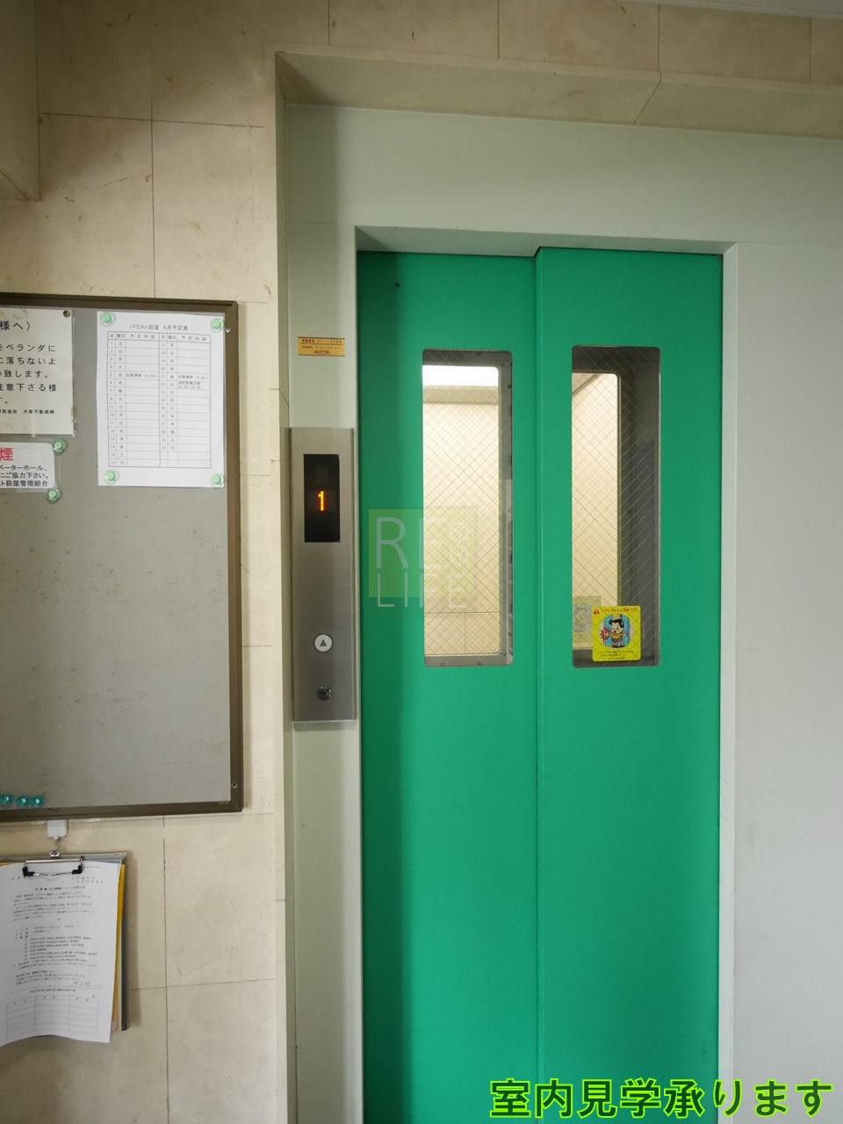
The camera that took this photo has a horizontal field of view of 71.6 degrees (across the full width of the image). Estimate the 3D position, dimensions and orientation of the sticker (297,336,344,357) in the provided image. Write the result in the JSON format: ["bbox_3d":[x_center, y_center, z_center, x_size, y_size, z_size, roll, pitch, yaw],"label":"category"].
[{"bbox_3d":[-0.198,-0.427,1.160,0.091,0.035,0.002,0,1,-5],"label":"sticker"}]

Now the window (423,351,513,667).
[{"bbox_3d":[0.102,-0.115,1.294,0.199,0.693,0.020,0,1,-5],"label":"window"}]

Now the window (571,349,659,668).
[{"bbox_3d":[0.427,-0.118,1.287,0.200,0.700,0.020,0,1,-5],"label":"window"}]

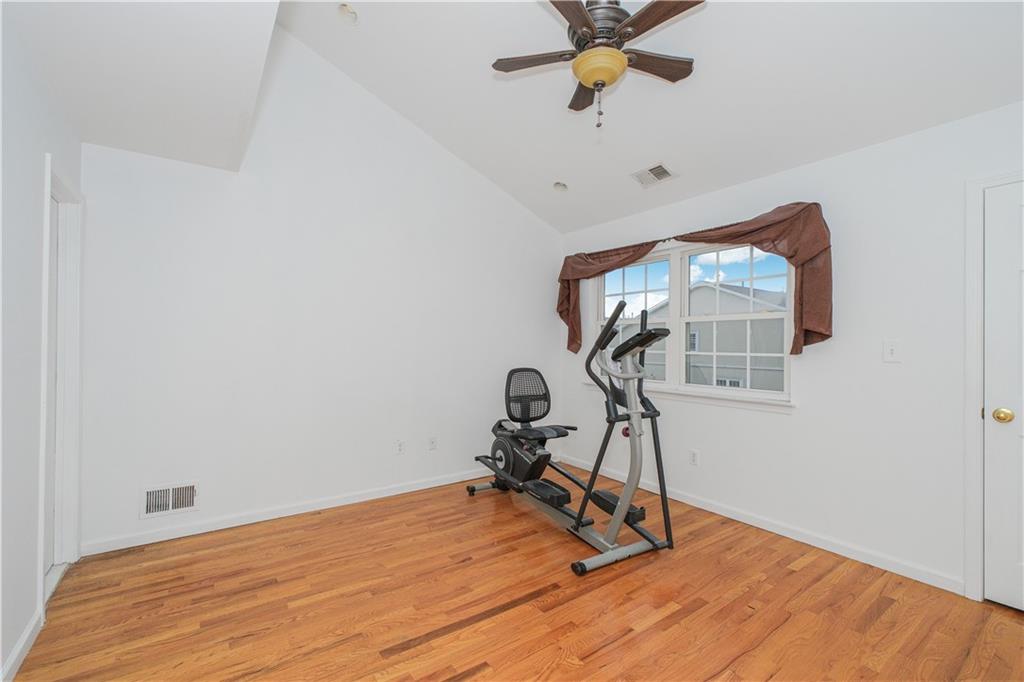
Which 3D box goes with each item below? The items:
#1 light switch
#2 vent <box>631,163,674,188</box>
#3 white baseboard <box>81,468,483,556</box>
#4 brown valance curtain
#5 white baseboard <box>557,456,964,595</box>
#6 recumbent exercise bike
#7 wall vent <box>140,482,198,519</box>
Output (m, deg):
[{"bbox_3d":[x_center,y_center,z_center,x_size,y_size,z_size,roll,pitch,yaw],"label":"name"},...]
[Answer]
[{"bbox_3d":[2.112,0.054,2.370,0.015,0.120,0.075,0,0,-36],"label":"light switch"},{"bbox_3d":[1.071,-1.259,3.270,0.180,0.020,0.280,29,-17,-33],"label":"vent"},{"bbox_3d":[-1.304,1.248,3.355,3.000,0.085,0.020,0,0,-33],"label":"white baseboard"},{"bbox_3d":[1.217,-0.355,3.424,0.200,0.980,2.230,0,0,-36],"label":"brown valance curtain"},{"bbox_3d":[1.385,1.248,3.347,0.020,0.085,2.980,0,0,-36],"label":"white baseboard"},{"bbox_3d":[0.332,0.540,3.024,0.660,1.500,1.750,0,0,-29],"label":"recumbent exercise bike"},{"bbox_3d":[-2.214,1.028,2.757,0.300,0.195,0.020,0,0,-33],"label":"wall vent"}]

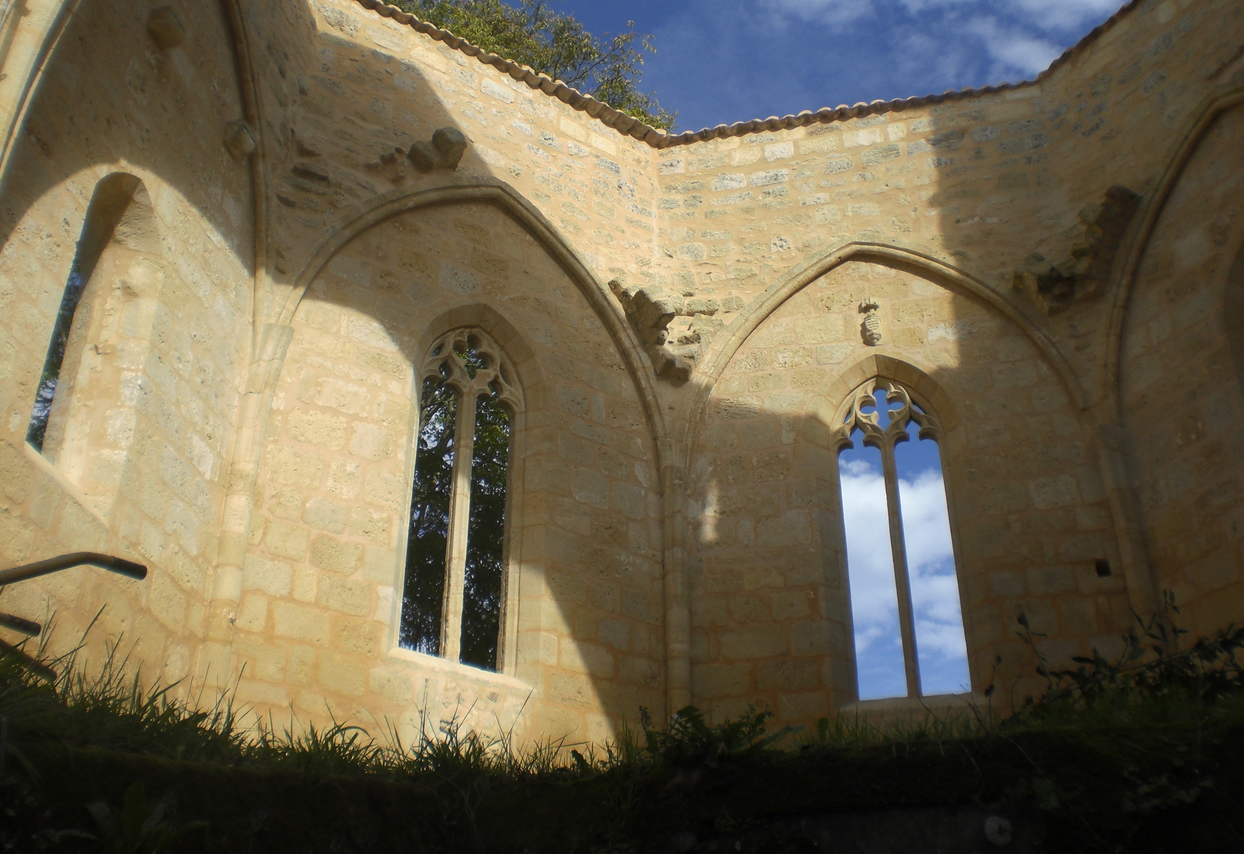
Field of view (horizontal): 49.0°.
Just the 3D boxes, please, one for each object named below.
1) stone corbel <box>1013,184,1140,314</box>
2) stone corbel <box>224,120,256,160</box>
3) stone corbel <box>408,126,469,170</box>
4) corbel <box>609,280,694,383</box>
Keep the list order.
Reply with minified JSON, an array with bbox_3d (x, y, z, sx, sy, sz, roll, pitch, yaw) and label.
[{"bbox_3d":[4.649,-1.722,13.763,1.058,0.984,0.590,-20,-34,32],"label":"stone corbel"},{"bbox_3d":[-3.219,-2.420,11.513,0.157,0.196,0.216,-5,-31,9],"label":"stone corbel"},{"bbox_3d":[-1.940,-2.886,14.173,0.550,0.380,0.380,19,-35,-29],"label":"stone corbel"},{"bbox_3d":[0.292,-0.986,14.089,0.825,0.919,0.500,6,-31,-9],"label":"corbel"}]

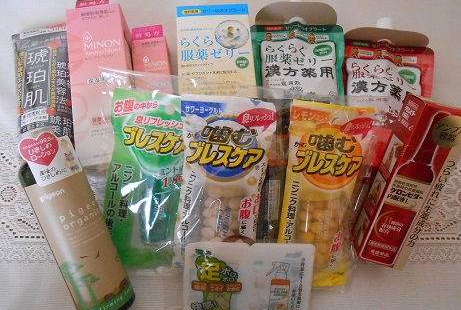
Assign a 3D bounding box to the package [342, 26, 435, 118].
[{"bbox_3d":[0.158,-0.066,0.358,0.095,0.038,0.146,6,83,1],"label":"package"}]

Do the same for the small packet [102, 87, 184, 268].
[{"bbox_3d":[-0.066,0.023,0.310,0.088,0.021,0.157,5,97,-1],"label":"small packet"}]

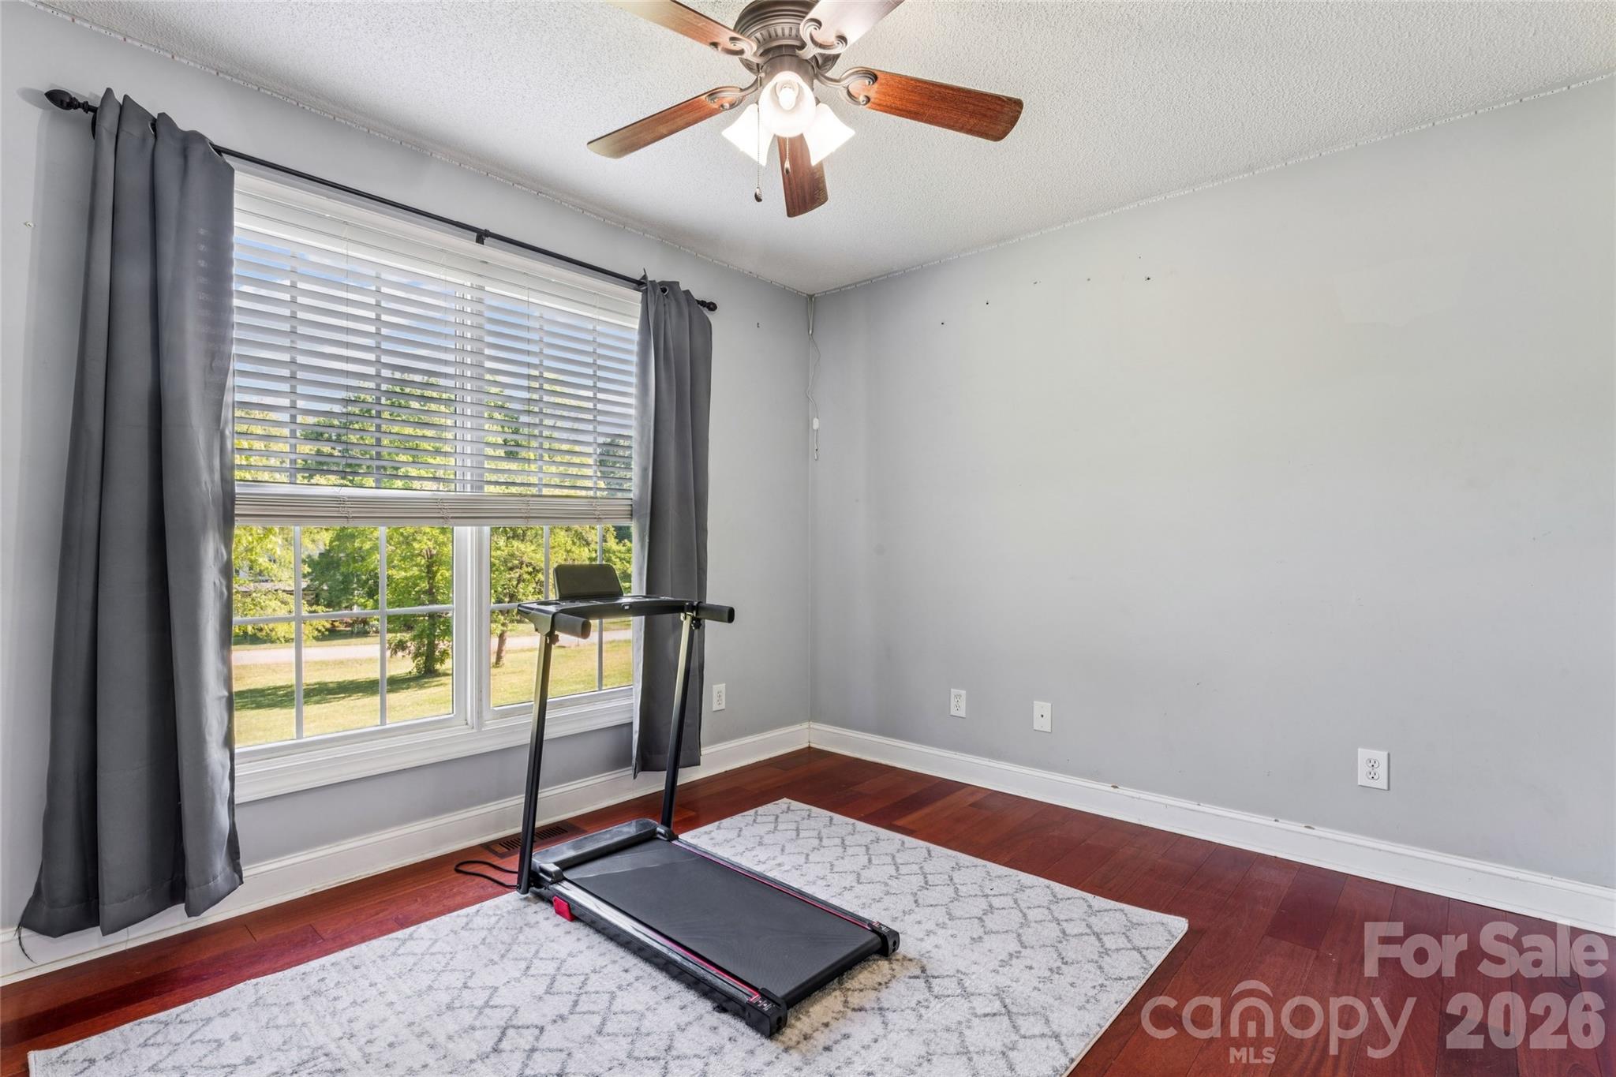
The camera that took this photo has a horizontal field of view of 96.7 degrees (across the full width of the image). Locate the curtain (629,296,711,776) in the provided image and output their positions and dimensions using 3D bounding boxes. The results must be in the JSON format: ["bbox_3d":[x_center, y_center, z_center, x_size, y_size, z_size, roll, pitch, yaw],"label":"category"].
[{"bbox_3d":[-0.580,-0.055,3.125,0.130,2.140,0.370,0,0,43],"label":"curtain"}]

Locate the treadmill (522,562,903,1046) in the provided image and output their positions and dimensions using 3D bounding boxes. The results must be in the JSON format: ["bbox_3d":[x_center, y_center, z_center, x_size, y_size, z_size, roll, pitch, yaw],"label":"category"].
[{"bbox_3d":[-0.320,0.588,2.107,1.100,1.040,0.610,0,0,41],"label":"treadmill"}]

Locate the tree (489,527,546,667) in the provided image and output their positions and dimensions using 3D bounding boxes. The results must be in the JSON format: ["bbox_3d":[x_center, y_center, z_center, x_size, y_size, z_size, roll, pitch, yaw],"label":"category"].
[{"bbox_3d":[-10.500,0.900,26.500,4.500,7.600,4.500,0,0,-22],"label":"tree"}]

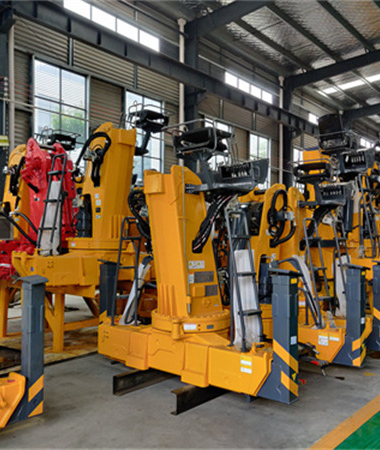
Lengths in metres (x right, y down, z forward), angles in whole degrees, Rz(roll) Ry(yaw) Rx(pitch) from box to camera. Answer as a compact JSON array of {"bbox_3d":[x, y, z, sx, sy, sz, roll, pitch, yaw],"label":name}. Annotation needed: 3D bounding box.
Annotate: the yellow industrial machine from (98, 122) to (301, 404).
[{"bbox_3d":[-0.048,0.297,4.581,2.525,2.222,1.151,-2,-3,39],"label":"yellow industrial machine"}]

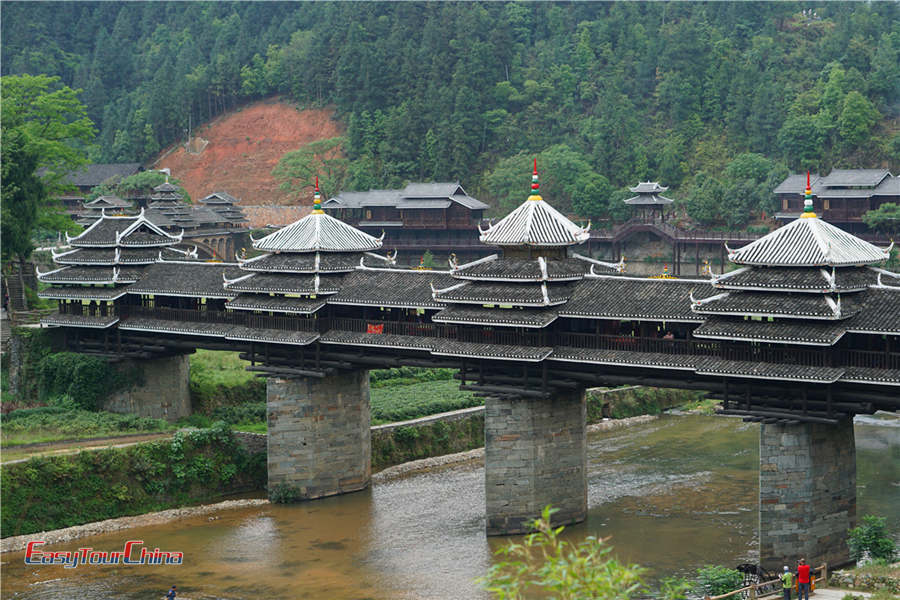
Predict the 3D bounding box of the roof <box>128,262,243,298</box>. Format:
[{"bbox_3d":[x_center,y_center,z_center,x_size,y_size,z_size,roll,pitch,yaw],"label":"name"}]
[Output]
[{"bbox_3d":[-14.935,-1.414,121.665,11.700,2.050,6.100,3,6,42],"label":"roof"}]

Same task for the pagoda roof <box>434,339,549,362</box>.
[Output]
[{"bbox_3d":[2.288,2.820,101.375,7.700,0.700,1.400,3,6,42],"label":"pagoda roof"}]

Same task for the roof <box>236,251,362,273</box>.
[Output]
[{"bbox_3d":[-8.091,-2.460,115.447,6.900,1.100,6.900,3,6,42],"label":"roof"}]

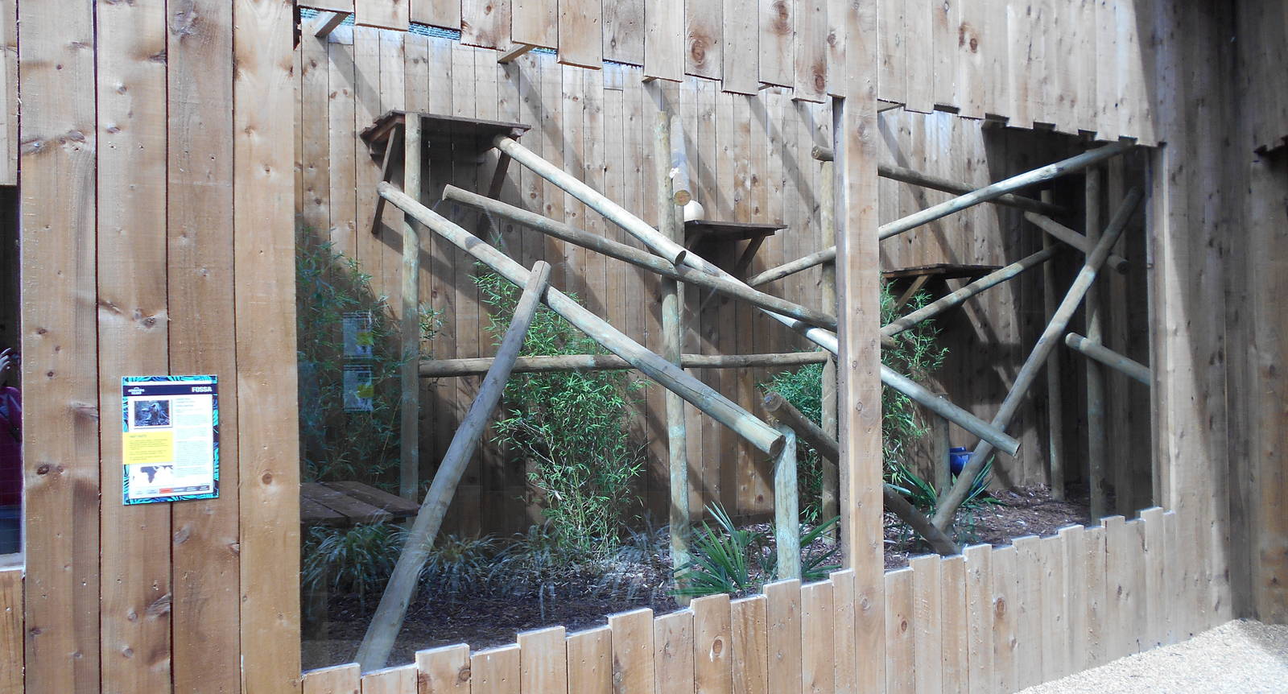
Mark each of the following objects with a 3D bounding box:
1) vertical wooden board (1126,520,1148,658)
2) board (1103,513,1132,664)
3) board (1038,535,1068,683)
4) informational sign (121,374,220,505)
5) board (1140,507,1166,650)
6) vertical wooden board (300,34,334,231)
[{"bbox_3d":[2.241,1.083,4.422,0.154,0.594,0.024,-1,1,-32],"label":"vertical wooden board"},{"bbox_3d":[2.108,1.086,4.340,0.167,0.637,0.024,-1,1,-32],"label":"board"},{"bbox_3d":[1.736,1.109,4.112,0.162,0.609,0.023,-1,0,-32],"label":"board"},{"bbox_3d":[-1.126,0.220,2.309,0.204,0.301,0.010,-1,1,-32],"label":"informational sign"},{"bbox_3d":[2.368,1.085,4.511,0.166,0.648,0.023,-1,0,-32],"label":"board"},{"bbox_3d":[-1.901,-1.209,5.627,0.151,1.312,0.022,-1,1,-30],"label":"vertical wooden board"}]

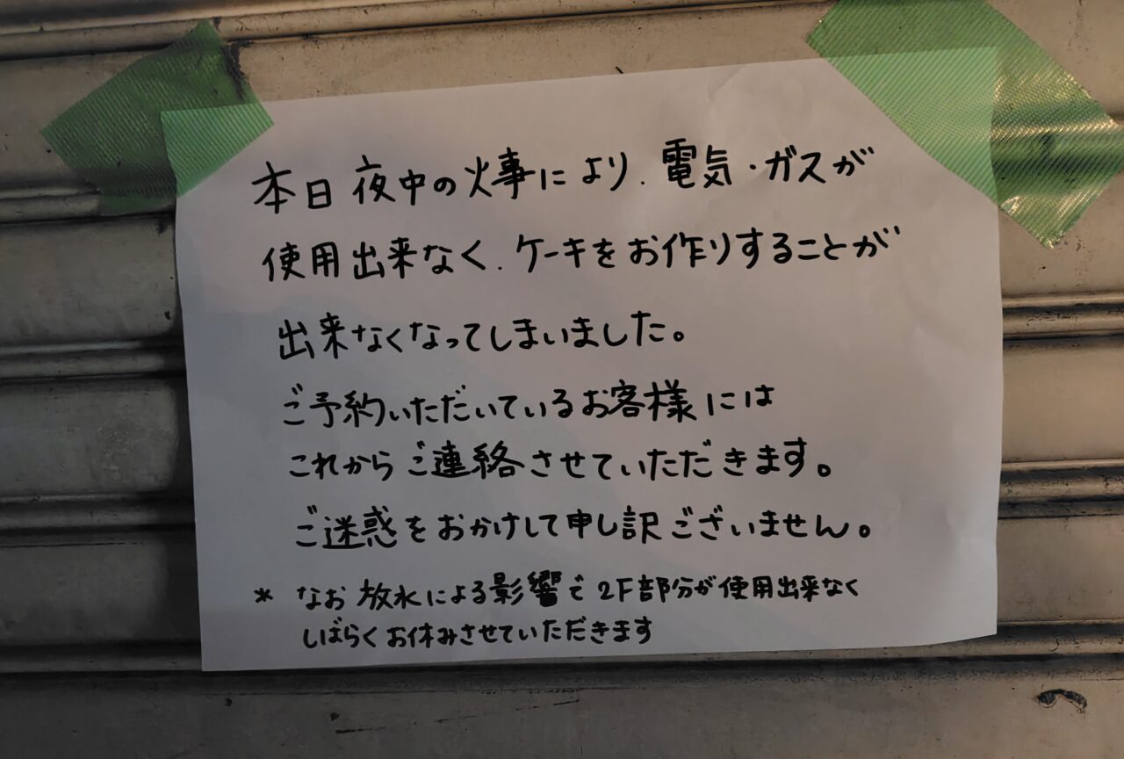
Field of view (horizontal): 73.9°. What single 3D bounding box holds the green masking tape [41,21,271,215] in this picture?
[{"bbox_3d":[-0.147,-0.090,0.274,0.076,0.050,0.009,-31,3,6],"label":"green masking tape"}]

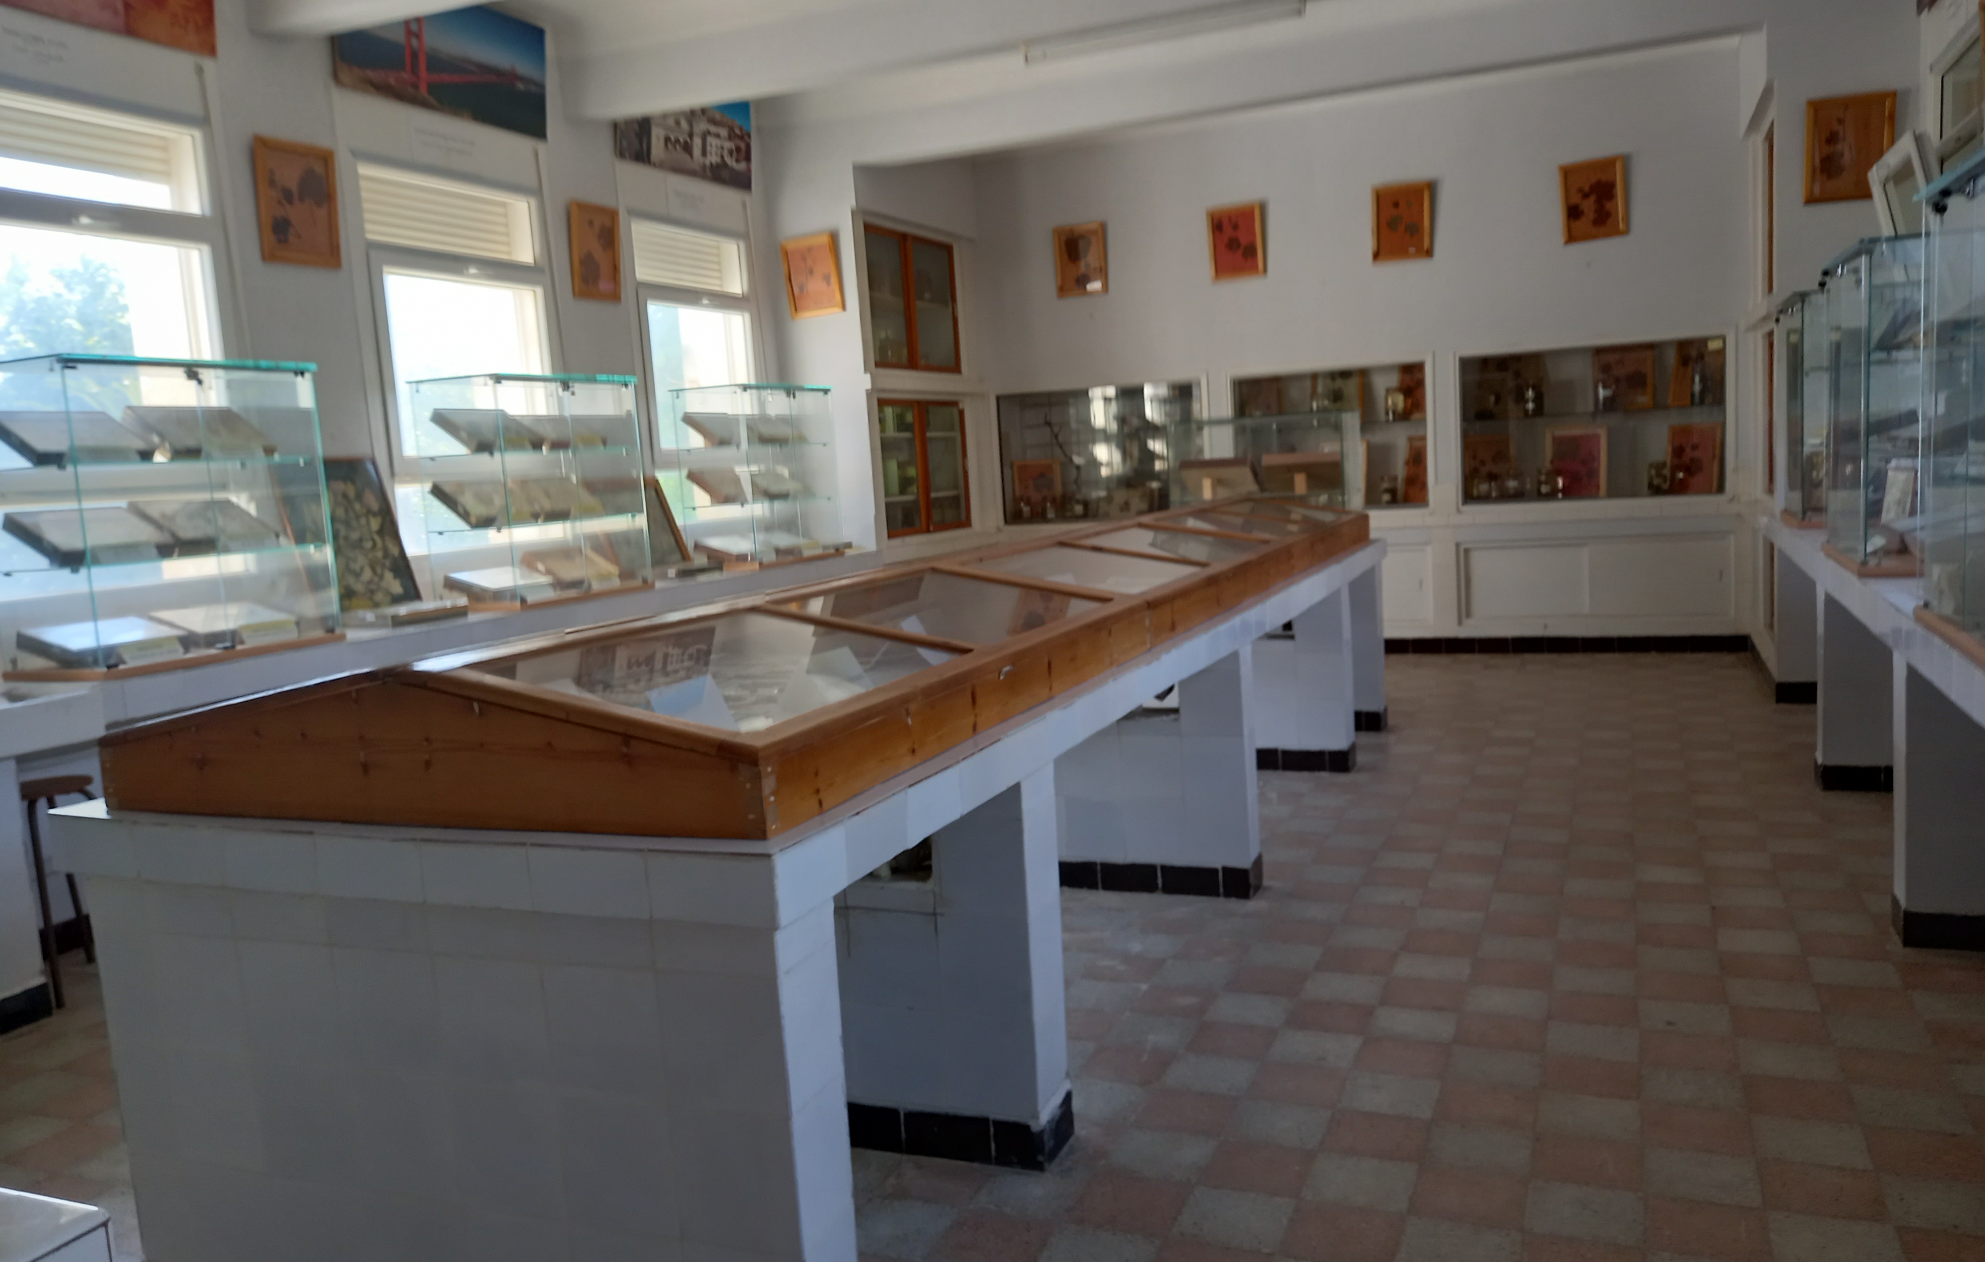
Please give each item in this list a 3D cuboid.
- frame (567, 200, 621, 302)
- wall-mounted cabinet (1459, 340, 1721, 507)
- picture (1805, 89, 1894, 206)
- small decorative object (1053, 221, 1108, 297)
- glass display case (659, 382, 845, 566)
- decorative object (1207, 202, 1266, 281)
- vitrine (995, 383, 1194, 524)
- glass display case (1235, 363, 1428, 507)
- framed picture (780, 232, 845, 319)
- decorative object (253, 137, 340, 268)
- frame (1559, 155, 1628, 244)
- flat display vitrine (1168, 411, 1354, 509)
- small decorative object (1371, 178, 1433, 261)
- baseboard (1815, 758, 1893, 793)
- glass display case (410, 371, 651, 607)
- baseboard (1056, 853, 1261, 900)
[{"bbox_3d":[-2.001,-1.912,7.251,0.035,0.473,0.371,3,9,23],"label":"frame"},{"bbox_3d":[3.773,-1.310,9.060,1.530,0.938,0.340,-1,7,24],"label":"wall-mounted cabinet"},{"bbox_3d":[3.953,-2.223,6.607,0.357,0.467,0.035,-1,7,24],"label":"picture"},{"bbox_3d":[0.622,-2.603,10.065,0.376,0.477,0.035,-1,7,24],"label":"small decorative object"},{"bbox_3d":[-1.310,-0.872,8.130,0.475,0.985,0.940,-1,7,24],"label":"glass display case"},{"bbox_3d":[1.616,-2.561,9.474,0.359,0.469,0.035,-3,9,24],"label":"decorative object"},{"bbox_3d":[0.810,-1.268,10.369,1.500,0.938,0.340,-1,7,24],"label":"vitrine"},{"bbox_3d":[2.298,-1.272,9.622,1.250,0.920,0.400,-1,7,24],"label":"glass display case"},{"bbox_3d":[-1.105,-2.186,8.835,0.372,0.480,0.035,-7,5,24],"label":"framed picture"},{"bbox_3d":[-2.714,-1.670,5.619,0.035,0.469,0.372,3,9,23],"label":"decorative object"},{"bbox_3d":[3.610,-2.583,8.600,0.358,0.461,0.035,-4,9,24],"label":"frame"},{"bbox_3d":[1.339,-0.723,7.005,0.840,0.620,0.460,-1,7,24],"label":"flat display vitrine"},{"bbox_3d":[2.587,-2.574,9.047,0.363,0.462,0.035,0,10,24],"label":"small decorative object"},{"bbox_3d":[3.279,0.543,5.392,0.300,0.095,0.160,-1,7,24],"label":"baseboard"},{"bbox_3d":[-2.113,-0.648,6.675,0.500,1.020,0.960,-1,7,24],"label":"glass display case"},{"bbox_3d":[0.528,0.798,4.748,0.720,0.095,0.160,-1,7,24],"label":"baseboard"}]

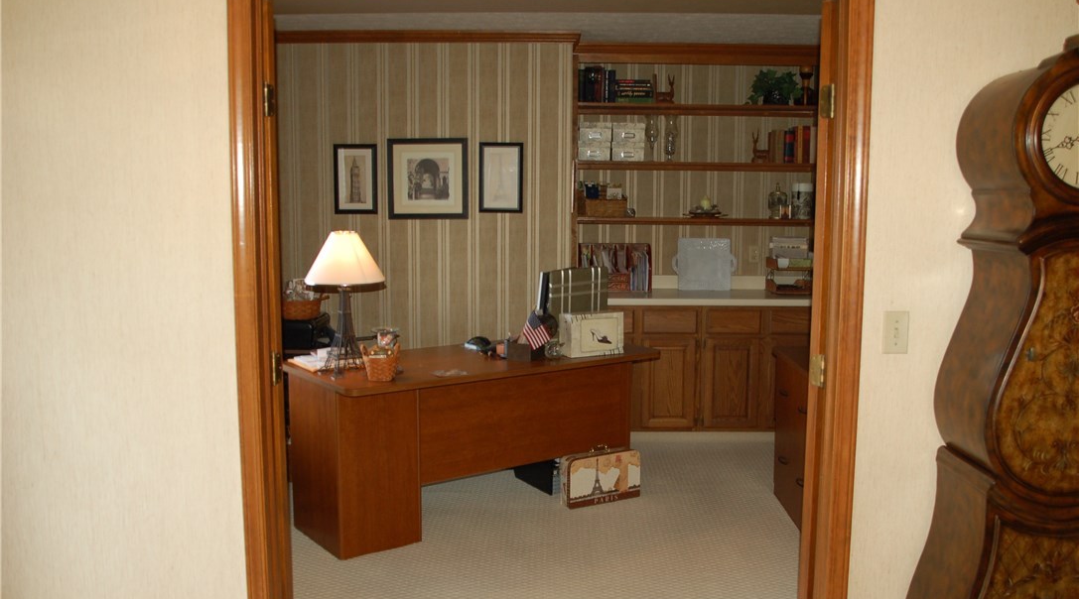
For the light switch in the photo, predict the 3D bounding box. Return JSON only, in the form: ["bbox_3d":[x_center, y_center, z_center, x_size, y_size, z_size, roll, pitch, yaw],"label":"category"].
[{"bbox_3d":[0.947,0.089,2.465,0.070,0.114,0.016,0,7,0],"label":"light switch"}]

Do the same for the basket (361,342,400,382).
[{"bbox_3d":[-0.670,0.257,3.927,0.155,0.140,0.120,0,7,0],"label":"basket"}]

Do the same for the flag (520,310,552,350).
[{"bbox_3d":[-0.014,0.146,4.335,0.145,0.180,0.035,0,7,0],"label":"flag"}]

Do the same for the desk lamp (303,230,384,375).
[{"bbox_3d":[-0.833,0.018,3.964,0.340,0.605,0.340,-5,8,-36],"label":"desk lamp"}]

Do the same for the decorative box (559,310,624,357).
[{"bbox_3d":[0.251,0.163,4.509,0.284,0.200,0.145,-3,7,-24],"label":"decorative box"}]

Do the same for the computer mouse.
[{"bbox_3d":[-0.301,0.226,4.608,0.072,0.047,0.120,-5,8,-36],"label":"computer mouse"}]

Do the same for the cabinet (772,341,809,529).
[{"bbox_3d":[1.473,0.675,4.372,0.560,0.745,0.780,0,7,0],"label":"cabinet"}]

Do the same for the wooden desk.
[{"bbox_3d":[-0.278,0.653,4.433,1.658,0.760,0.755,-5,8,-36],"label":"wooden desk"}]

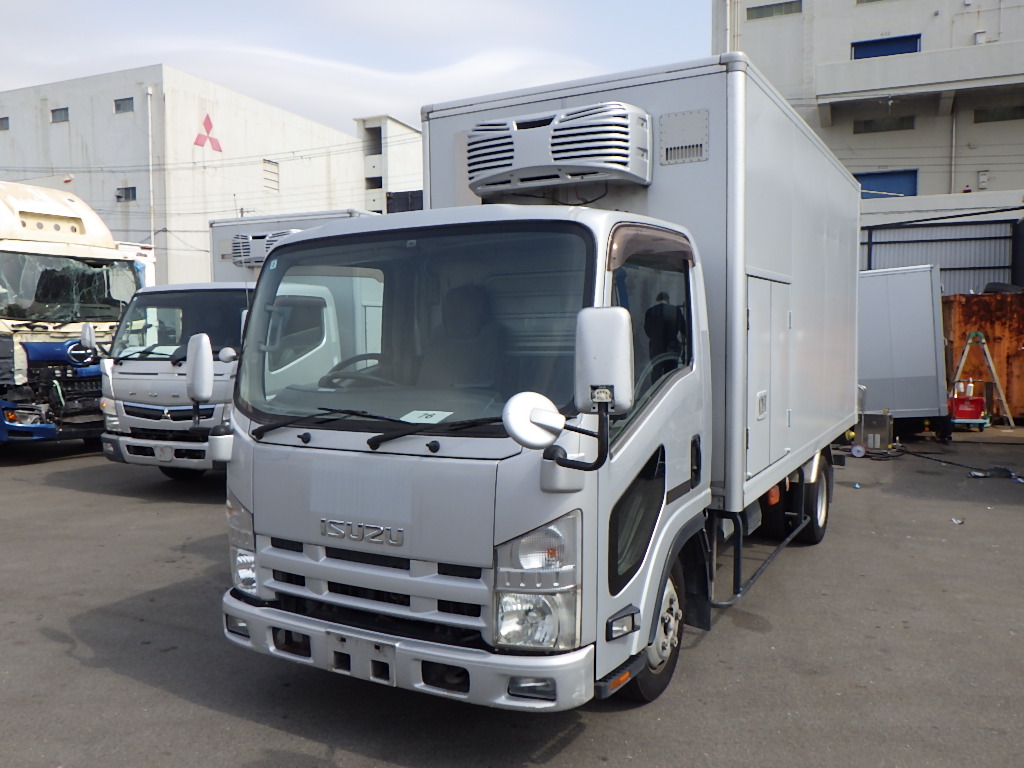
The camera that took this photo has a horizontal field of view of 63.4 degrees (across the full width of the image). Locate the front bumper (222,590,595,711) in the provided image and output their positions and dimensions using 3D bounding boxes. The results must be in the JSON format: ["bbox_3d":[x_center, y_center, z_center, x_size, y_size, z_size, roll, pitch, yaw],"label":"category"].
[{"bbox_3d":[-0.507,1.003,3.224,1.699,0.223,0.291,1,4,30],"label":"front bumper"}]

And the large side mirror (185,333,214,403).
[{"bbox_3d":[-1.380,-0.073,3.657,0.170,0.310,0.090,2,5,41],"label":"large side mirror"}]

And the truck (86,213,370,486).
[{"bbox_3d":[-2.131,-0.532,11.020,2.150,3.050,6.400,1,4,25],"label":"truck"}]

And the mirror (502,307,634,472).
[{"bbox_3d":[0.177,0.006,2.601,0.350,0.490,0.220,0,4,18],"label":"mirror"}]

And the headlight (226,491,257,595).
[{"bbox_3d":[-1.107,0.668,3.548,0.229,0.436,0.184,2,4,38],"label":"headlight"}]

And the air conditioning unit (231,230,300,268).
[{"bbox_3d":[-2.787,-1.537,9.550,0.990,0.420,0.340,1,4,25],"label":"air conditioning unit"}]

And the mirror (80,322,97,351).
[{"bbox_3d":[-4.434,-0.497,8.672,0.180,0.290,0.090,2,4,35],"label":"mirror"}]

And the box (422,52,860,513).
[{"bbox_3d":[1.410,-0.639,6.544,1.940,2.292,4.453,1,4,30],"label":"box"}]

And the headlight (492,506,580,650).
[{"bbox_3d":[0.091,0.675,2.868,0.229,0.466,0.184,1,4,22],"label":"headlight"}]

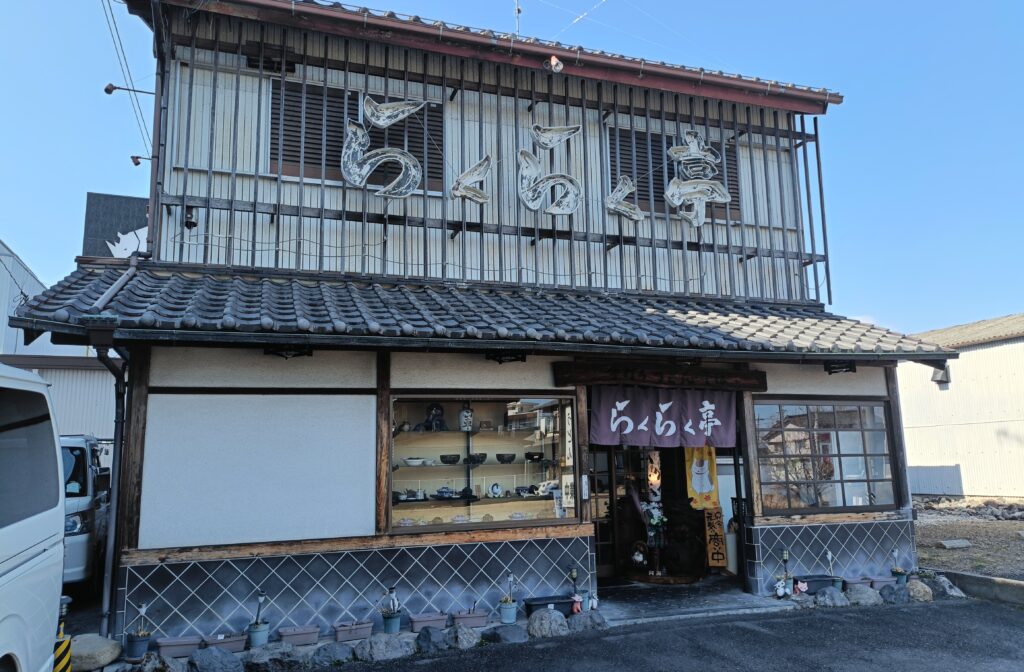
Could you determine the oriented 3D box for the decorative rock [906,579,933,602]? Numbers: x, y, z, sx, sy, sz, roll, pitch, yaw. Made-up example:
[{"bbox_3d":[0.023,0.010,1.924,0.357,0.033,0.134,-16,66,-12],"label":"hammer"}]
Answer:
[{"bbox_3d":[4.141,2.591,7.516,0.224,0.212,0.190,2,-10,-19],"label":"decorative rock"}]

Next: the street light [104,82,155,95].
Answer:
[{"bbox_3d":[-3.808,-2.485,7.480,0.580,0.104,0.097,2,-10,-19],"label":"street light"}]

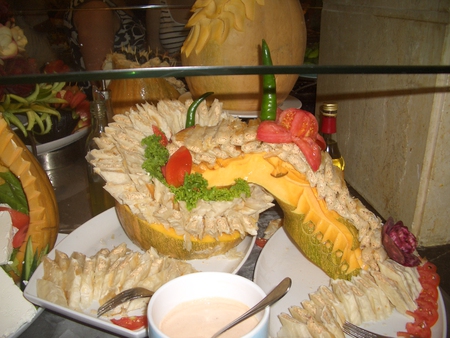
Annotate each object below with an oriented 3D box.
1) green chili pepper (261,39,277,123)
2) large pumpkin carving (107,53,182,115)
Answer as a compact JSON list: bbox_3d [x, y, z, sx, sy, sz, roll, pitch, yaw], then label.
[{"bbox_3d":[0.076,-0.158,0.818,0.028,0.152,0.027,-6,22,0],"label":"green chili pepper"},{"bbox_3d":[-0.251,-0.253,1.420,0.255,0.235,0.250,-1,22,0],"label":"large pumpkin carving"}]

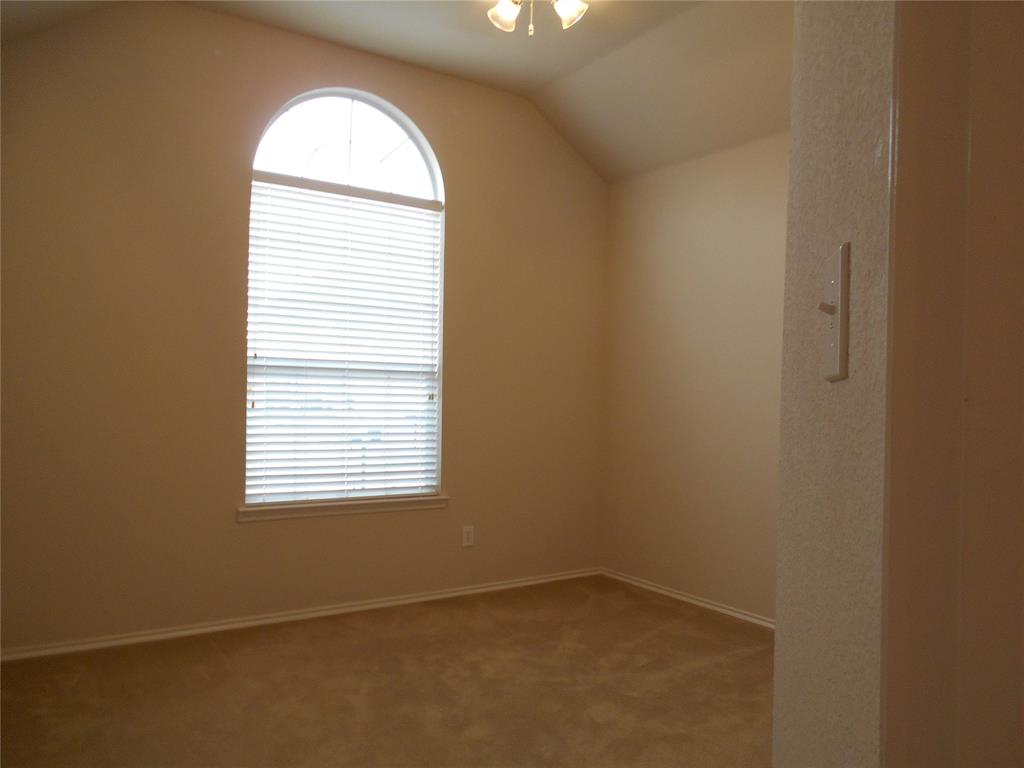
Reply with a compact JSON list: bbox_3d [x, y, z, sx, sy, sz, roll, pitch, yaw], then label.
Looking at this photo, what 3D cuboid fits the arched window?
[{"bbox_3d":[-0.808,-0.407,3.899,1.100,2.125,0.135,2,-1,-34],"label":"arched window"}]

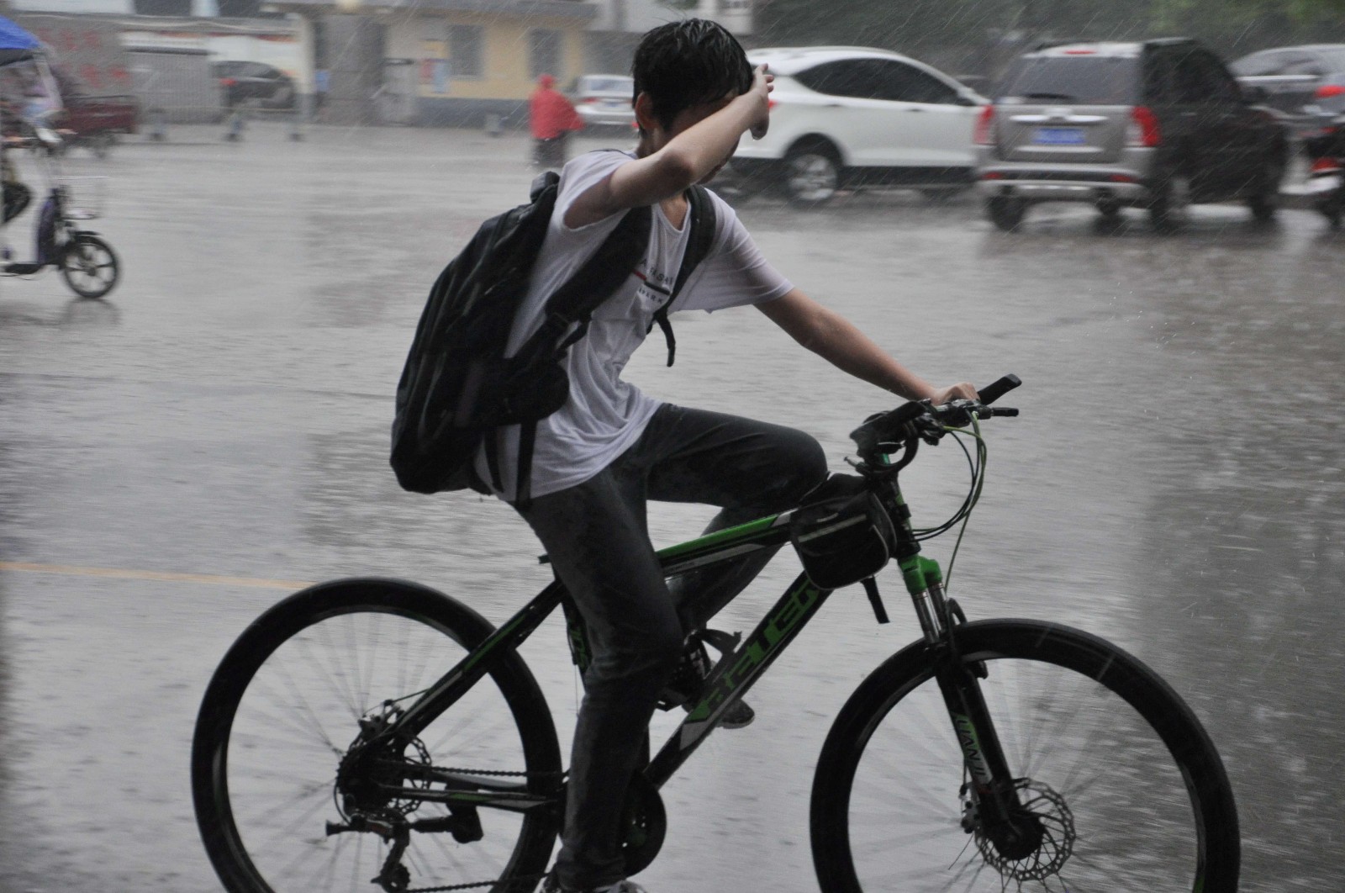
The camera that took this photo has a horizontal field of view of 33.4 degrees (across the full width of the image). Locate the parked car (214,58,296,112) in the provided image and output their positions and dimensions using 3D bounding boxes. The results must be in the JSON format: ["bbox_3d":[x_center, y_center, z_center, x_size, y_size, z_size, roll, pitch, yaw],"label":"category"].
[{"bbox_3d":[-11.931,-10.098,63.000,1.790,1.500,4.500,4,10,18],"label":"parked car"}]

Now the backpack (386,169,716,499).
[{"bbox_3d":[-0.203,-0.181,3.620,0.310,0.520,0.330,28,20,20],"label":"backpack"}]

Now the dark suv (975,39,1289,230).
[{"bbox_3d":[4.470,-3.000,21.350,1.830,1.730,4.420,6,11,31],"label":"dark suv"}]

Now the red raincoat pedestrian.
[{"bbox_3d":[-1.884,-5.221,36.000,0.660,1.570,0.580,7,12,34],"label":"red raincoat pedestrian"}]

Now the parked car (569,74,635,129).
[{"bbox_3d":[-1.391,-8.482,54.917,1.780,1.460,4.550,0,10,0],"label":"parked car"}]

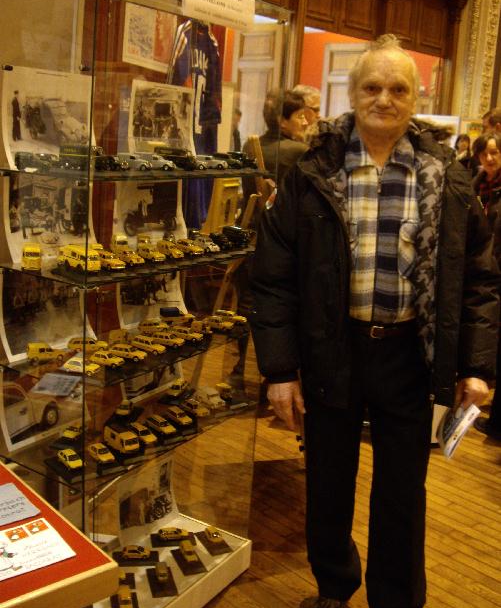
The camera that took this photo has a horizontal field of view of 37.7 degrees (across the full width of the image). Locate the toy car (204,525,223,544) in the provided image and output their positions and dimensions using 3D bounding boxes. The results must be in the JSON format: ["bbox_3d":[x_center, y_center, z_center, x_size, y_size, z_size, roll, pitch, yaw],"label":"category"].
[{"bbox_3d":[-0.123,0.792,2.540,0.037,0.033,0.080,-4,16,-32],"label":"toy car"}]

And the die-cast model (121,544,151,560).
[{"bbox_3d":[-0.370,0.809,2.389,0.088,0.034,0.039,2,13,-9],"label":"die-cast model"}]

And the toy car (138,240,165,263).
[{"bbox_3d":[-0.246,-0.129,1.845,0.036,0.034,0.082,-9,19,-43],"label":"toy car"}]

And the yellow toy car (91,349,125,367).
[{"bbox_3d":[-0.354,0.135,1.830,0.085,0.032,0.037,10,15,23],"label":"yellow toy car"}]

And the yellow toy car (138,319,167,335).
[{"bbox_3d":[-0.291,0.060,2.195,0.090,0.034,0.037,4,13,-1],"label":"yellow toy car"}]

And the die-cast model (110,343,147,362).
[{"bbox_3d":[-0.321,0.122,1.922,0.097,0.033,0.037,12,15,29],"label":"die-cast model"}]

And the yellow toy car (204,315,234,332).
[{"bbox_3d":[-0.098,0.057,2.272,0.092,0.033,0.037,8,14,17],"label":"yellow toy car"}]

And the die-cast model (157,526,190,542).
[{"bbox_3d":[-0.260,0.788,2.512,0.098,0.034,0.039,1,13,-12],"label":"die-cast model"}]

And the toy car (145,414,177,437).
[{"bbox_3d":[-0.246,0.331,2.035,0.039,0.033,0.096,-7,18,-41],"label":"toy car"}]

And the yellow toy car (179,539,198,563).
[{"bbox_3d":[-0.194,0.771,2.293,0.036,0.036,0.086,-1,14,-22],"label":"yellow toy car"}]

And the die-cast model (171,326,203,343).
[{"bbox_3d":[-0.187,0.080,2.143,0.095,0.033,0.037,14,16,35],"label":"die-cast model"}]

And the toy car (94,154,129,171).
[{"bbox_3d":[-0.316,-0.316,1.642,0.090,0.036,0.037,12,15,30],"label":"toy car"}]

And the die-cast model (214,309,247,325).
[{"bbox_3d":[-0.059,0.037,2.250,0.092,0.033,0.038,13,17,33],"label":"die-cast model"}]

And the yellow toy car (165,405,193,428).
[{"bbox_3d":[-0.200,0.320,2.098,0.037,0.032,0.086,-7,18,-40],"label":"yellow toy car"}]

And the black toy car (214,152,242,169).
[{"bbox_3d":[-0.070,-0.420,2.160,0.090,0.040,0.038,10,14,23],"label":"black toy car"}]

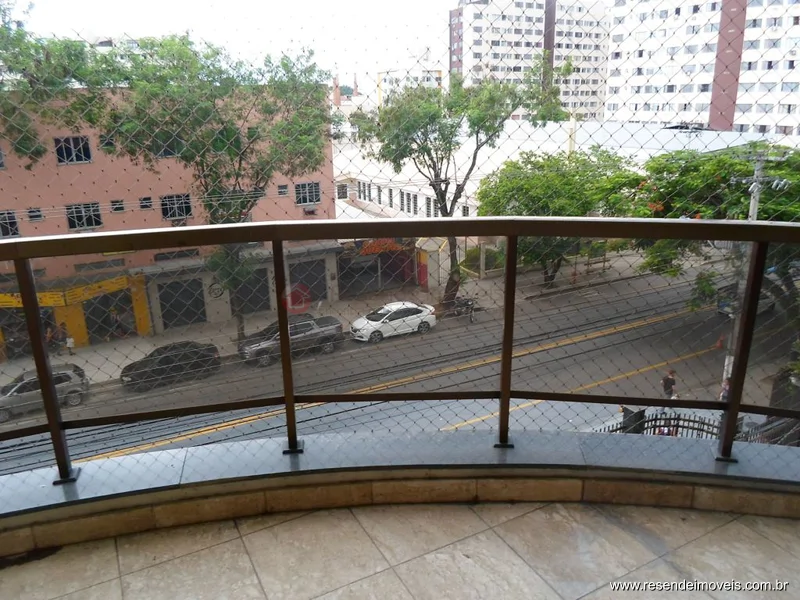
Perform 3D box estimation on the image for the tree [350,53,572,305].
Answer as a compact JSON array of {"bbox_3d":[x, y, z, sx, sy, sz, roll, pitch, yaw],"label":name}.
[{"bbox_3d":[3.091,-6.009,31.085,11.200,13.200,9.500,1,17,5],"label":"tree"}]

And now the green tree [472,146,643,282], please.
[{"bbox_3d":[9.427,-4.929,35.440,9.400,8.400,8.300,4,18,14],"label":"green tree"}]

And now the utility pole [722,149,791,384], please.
[{"bbox_3d":[12.417,-0.874,20.962,0.600,9.150,2.100,-10,19,-27],"label":"utility pole"}]

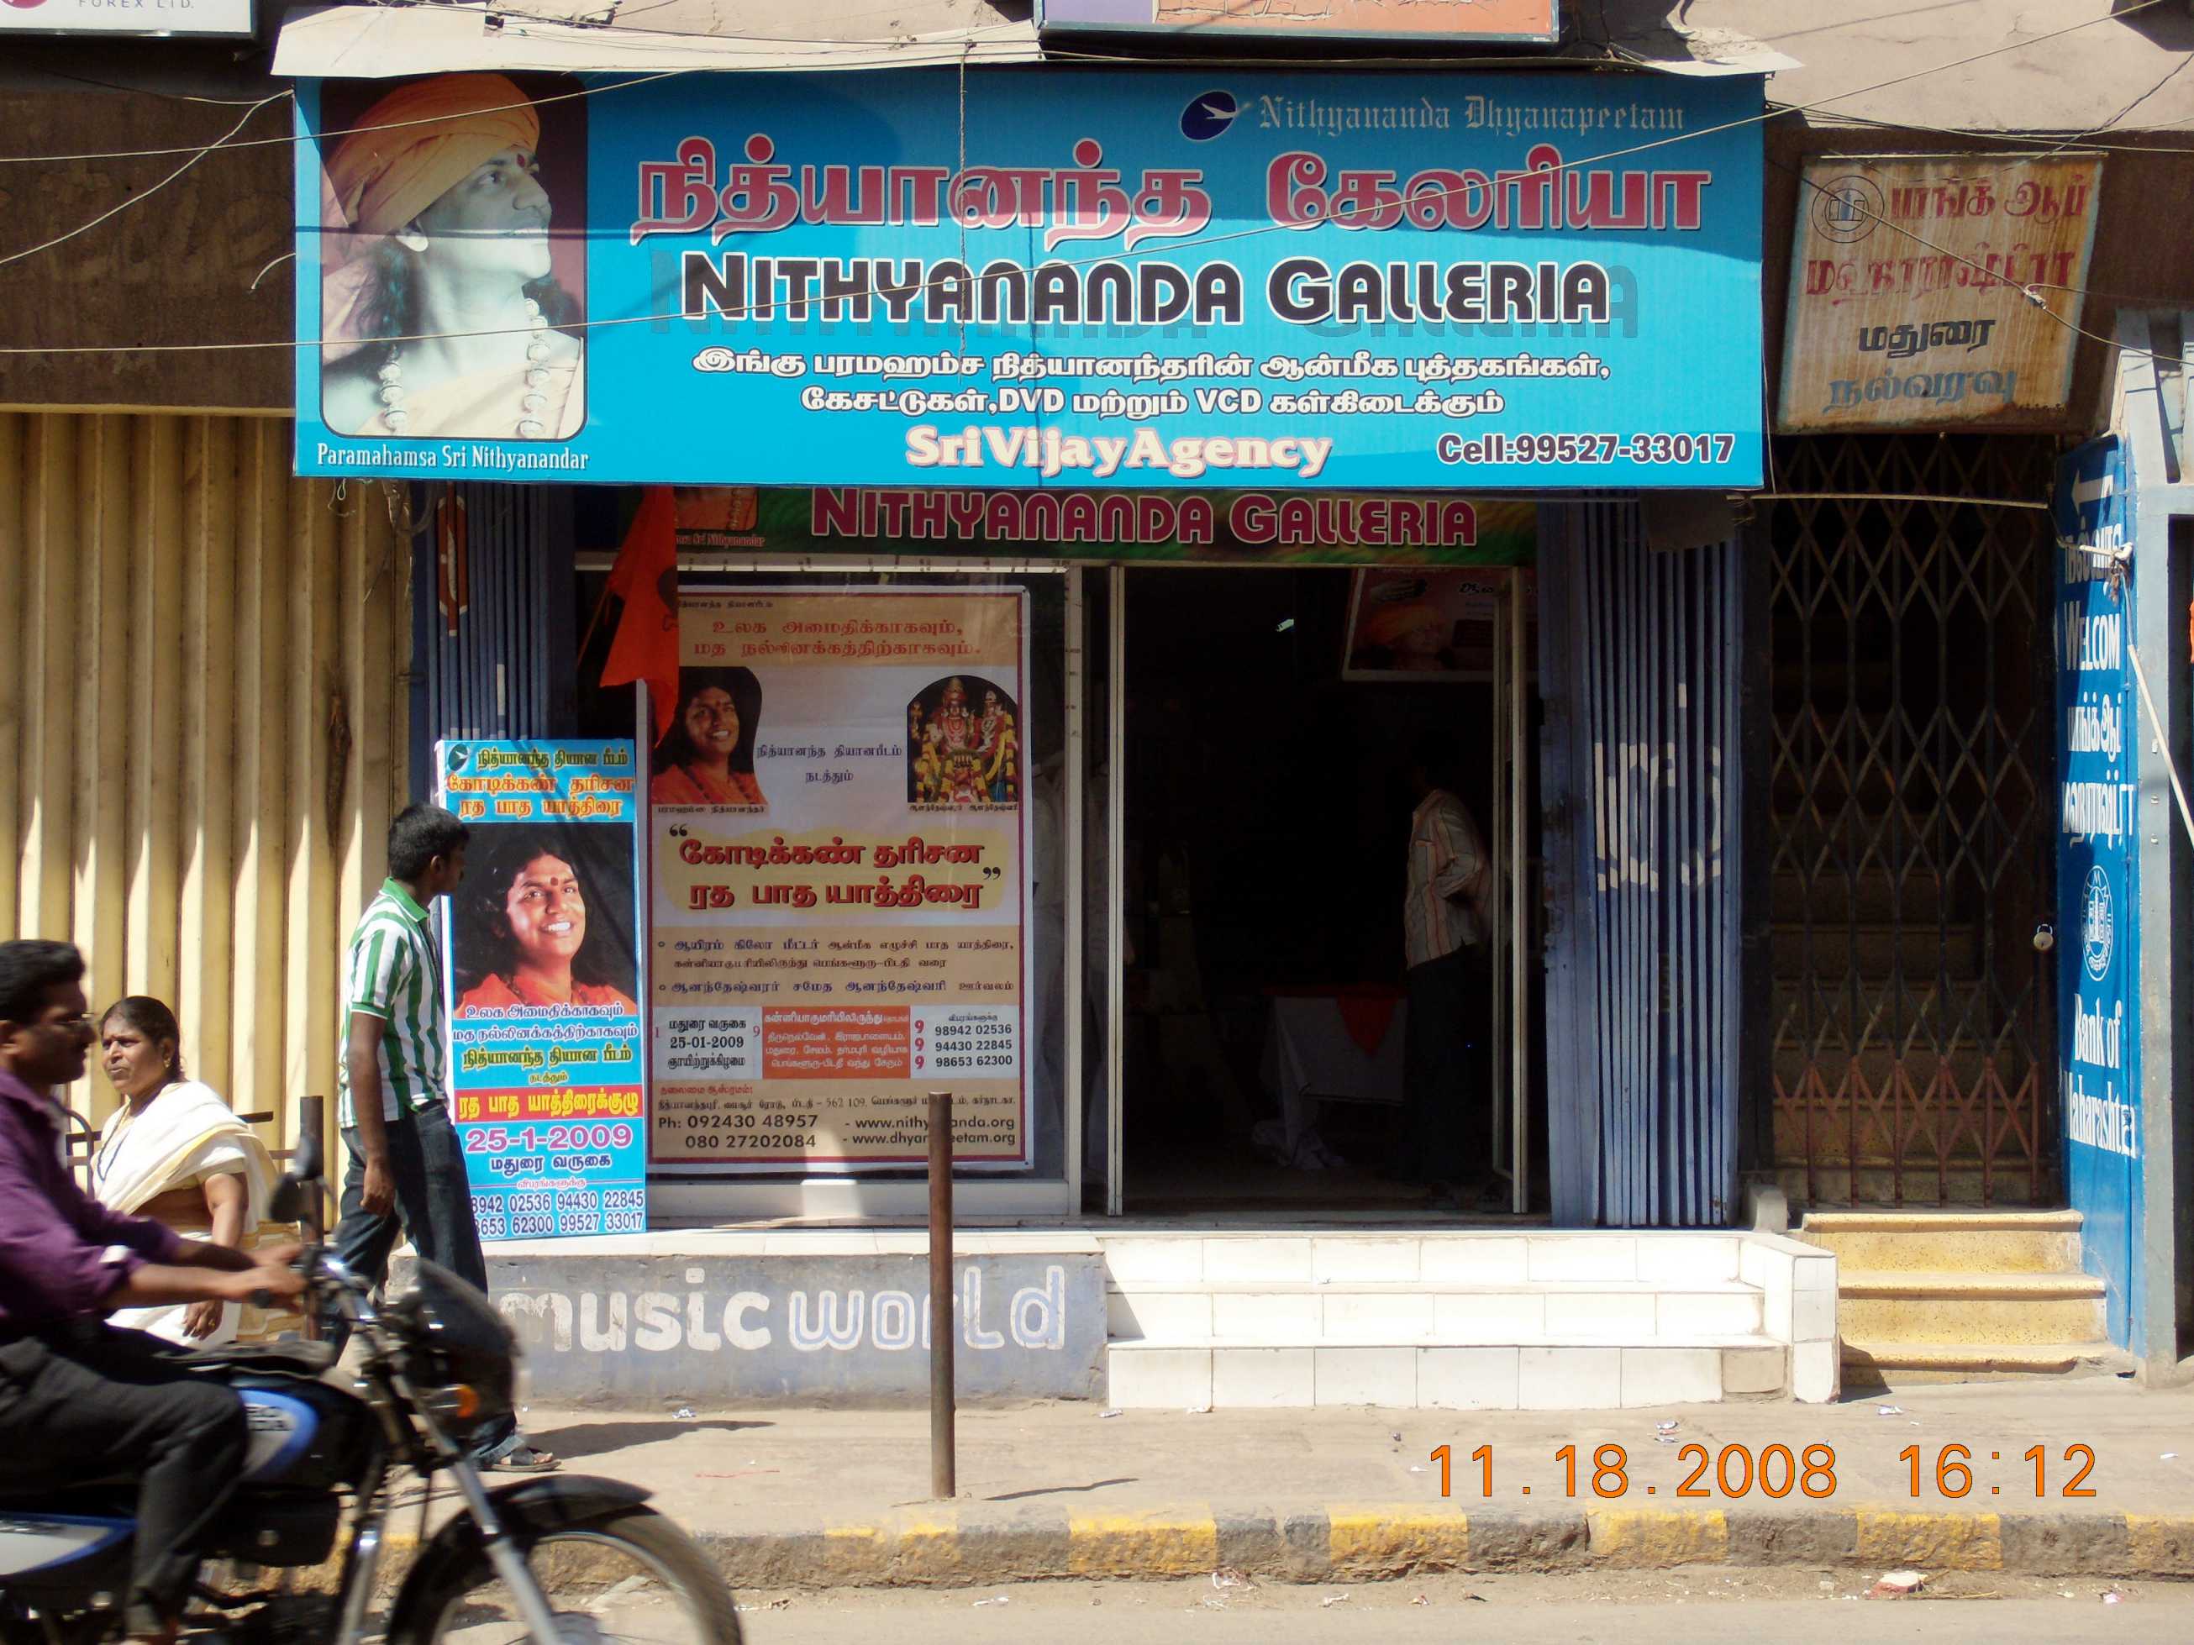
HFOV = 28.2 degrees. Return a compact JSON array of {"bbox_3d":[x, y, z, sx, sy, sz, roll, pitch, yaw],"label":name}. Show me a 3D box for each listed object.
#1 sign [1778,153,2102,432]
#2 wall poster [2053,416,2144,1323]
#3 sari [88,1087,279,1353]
[{"bbox_3d":[2.391,-1.499,12.400,0.860,0.790,0.050,-1,23,-7],"label":"sign"},{"bbox_3d":[3.170,0.225,13.820,0.040,2.760,0.840,0,-1,-2],"label":"wall poster"},{"bbox_3d":[-2.120,1.170,10.200,0.420,1.120,0.340,-1,-1,41],"label":"sari"}]

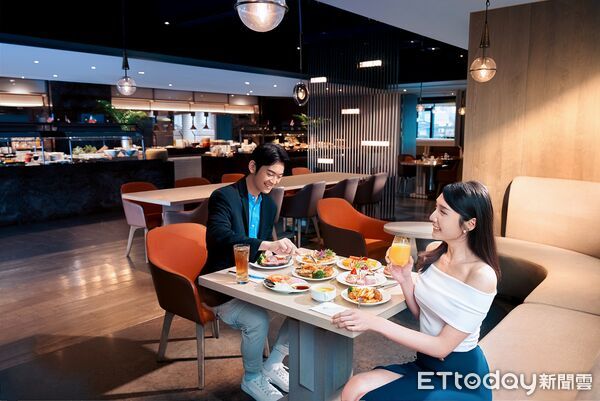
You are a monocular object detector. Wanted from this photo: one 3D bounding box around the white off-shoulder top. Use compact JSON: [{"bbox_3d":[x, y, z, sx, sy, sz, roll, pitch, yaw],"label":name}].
[{"bbox_3d":[0.523,0.356,1.570,0.225,0.280,0.345,-4,9,-25],"label":"white off-shoulder top"}]

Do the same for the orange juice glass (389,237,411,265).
[{"bbox_3d":[0.356,0.183,1.660,0.077,0.110,0.077,0,8,0],"label":"orange juice glass"}]

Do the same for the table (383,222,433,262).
[{"bbox_3d":[0.867,0.565,3.346,0.550,0.750,0.550,7,11,41],"label":"table"}]

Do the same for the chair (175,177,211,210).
[{"bbox_3d":[-1.165,0.147,5.965,0.580,0.840,0.570,7,11,41],"label":"chair"}]

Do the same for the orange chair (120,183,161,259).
[{"bbox_3d":[-1.661,0.232,5.322,0.565,0.820,0.570,7,11,41],"label":"orange chair"}]

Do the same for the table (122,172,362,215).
[{"bbox_3d":[-0.406,0.146,6.263,0.951,0.750,3.638,7,11,41],"label":"table"}]

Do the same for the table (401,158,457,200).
[{"bbox_3d":[2.833,-0.457,10.377,0.860,0.750,0.880,7,11,41],"label":"table"}]

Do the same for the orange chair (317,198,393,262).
[{"bbox_3d":[0.484,0.432,3.957,0.580,0.840,0.570,7,11,41],"label":"orange chair"}]

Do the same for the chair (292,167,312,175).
[{"bbox_3d":[0.252,-0.088,7.542,0.580,0.840,0.570,7,11,41],"label":"chair"}]

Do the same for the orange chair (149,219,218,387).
[{"bbox_3d":[-0.544,0.580,2.838,0.565,0.820,0.570,7,11,41],"label":"orange chair"}]

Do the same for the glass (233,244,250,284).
[{"bbox_3d":[-0.248,0.275,1.997,0.072,0.158,0.072,0,8,0],"label":"glass"}]

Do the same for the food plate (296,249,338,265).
[{"bbox_3d":[0.089,0.283,2.310,0.208,0.055,0.208,0,8,0],"label":"food plate"}]

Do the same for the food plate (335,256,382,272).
[{"bbox_3d":[0.296,0.312,2.326,0.233,0.050,0.233,0,8,0],"label":"food plate"}]

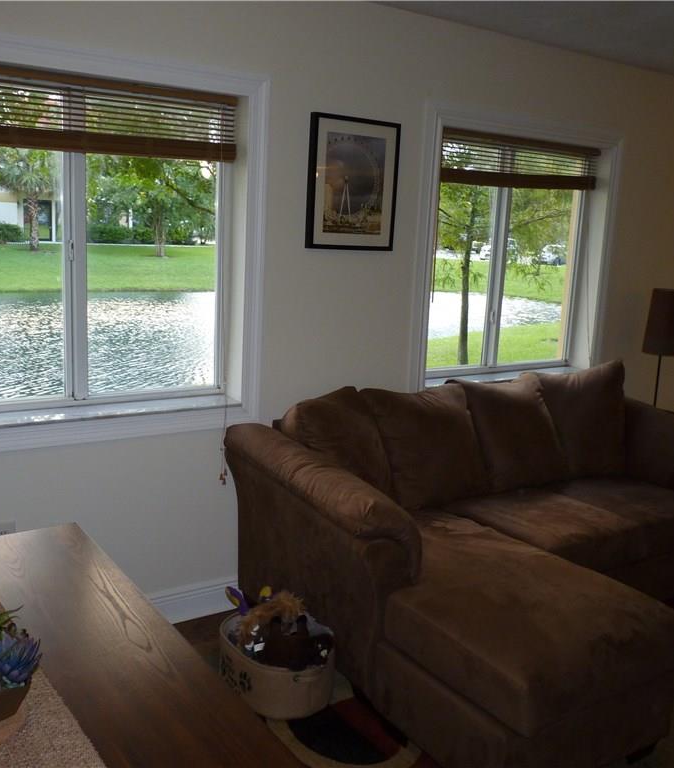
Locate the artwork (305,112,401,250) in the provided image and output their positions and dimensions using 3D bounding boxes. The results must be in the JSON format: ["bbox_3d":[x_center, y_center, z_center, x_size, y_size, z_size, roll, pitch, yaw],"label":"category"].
[{"bbox_3d":[0.072,-0.813,3.263,0.410,0.515,0.035,-4,13,-32],"label":"artwork"}]

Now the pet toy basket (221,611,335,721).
[{"bbox_3d":[-0.207,0.962,2.802,0.370,0.195,0.480,-4,13,-32],"label":"pet toy basket"}]

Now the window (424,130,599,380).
[{"bbox_3d":[0.825,-0.601,3.989,1.100,1.180,0.150,-4,13,-32],"label":"window"}]

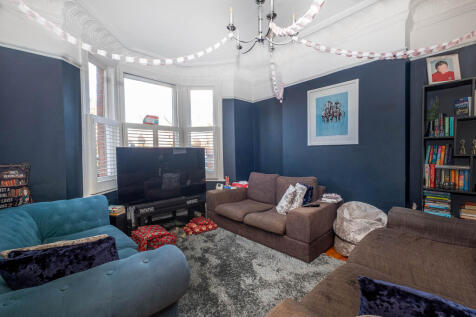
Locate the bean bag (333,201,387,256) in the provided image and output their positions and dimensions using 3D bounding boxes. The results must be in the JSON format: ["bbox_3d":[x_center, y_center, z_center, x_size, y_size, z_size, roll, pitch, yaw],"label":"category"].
[{"bbox_3d":[1.452,0.816,2.409,0.576,0.612,0.576,-1,1,-6],"label":"bean bag"}]

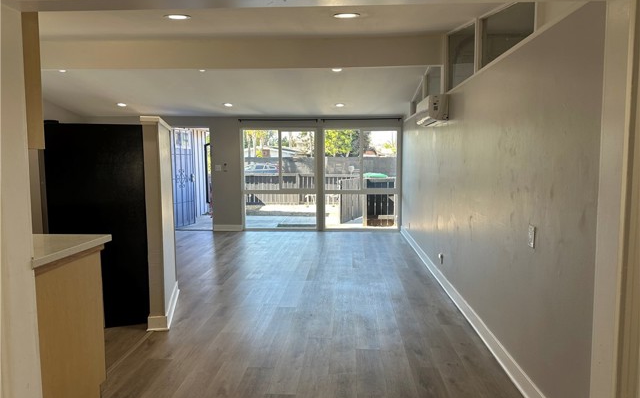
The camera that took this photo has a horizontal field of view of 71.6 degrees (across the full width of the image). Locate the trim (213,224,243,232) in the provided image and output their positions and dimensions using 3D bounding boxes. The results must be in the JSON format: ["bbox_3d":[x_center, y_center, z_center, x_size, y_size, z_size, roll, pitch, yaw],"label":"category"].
[{"bbox_3d":[-1.823,0.574,8.777,0.600,0.135,0.018,0,5,4],"label":"trim"}]

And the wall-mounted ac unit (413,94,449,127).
[{"bbox_3d":[1.274,-0.979,5.057,0.205,0.290,0.840,0,5,4],"label":"wall-mounted ac unit"}]

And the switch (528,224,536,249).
[{"bbox_3d":[1.208,0.220,2.527,0.012,0.124,0.075,0,5,4],"label":"switch"}]

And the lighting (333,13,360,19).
[{"bbox_3d":[0.212,-1.446,3.508,0.190,0.030,0.190,0,15,4],"label":"lighting"}]

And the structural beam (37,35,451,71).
[{"bbox_3d":[-1.037,-1.641,5.011,4.864,0.356,0.140,0,5,4],"label":"structural beam"}]

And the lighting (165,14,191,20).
[{"bbox_3d":[-1.097,-1.403,3.422,0.190,0.030,0.190,0,15,4],"label":"lighting"}]

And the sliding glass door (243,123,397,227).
[{"bbox_3d":[-0.011,-0.370,8.608,3.000,2.014,0.100,0,5,4],"label":"sliding glass door"}]

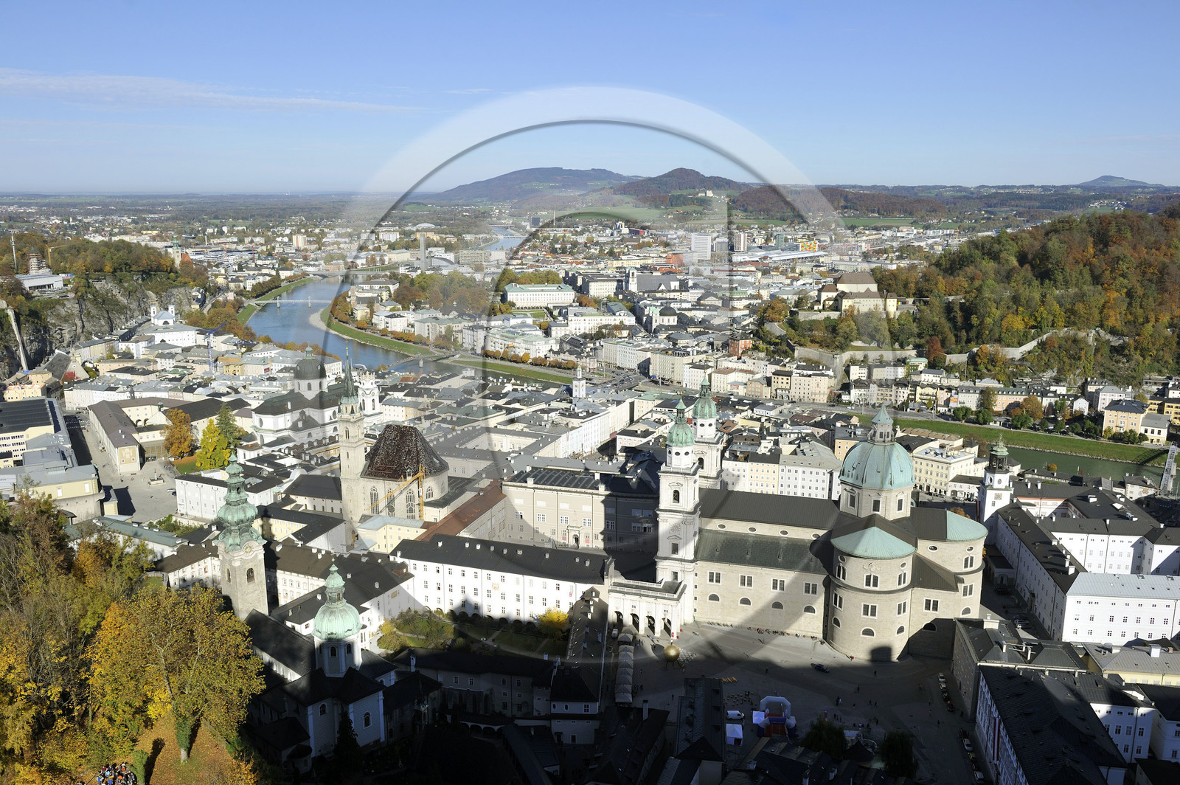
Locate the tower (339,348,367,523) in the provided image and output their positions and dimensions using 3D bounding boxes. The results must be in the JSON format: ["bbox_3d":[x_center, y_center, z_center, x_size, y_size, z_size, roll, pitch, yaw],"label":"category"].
[{"bbox_3d":[-94.170,22.240,376.320,7.800,80.000,7.800,4,13,18],"label":"tower"}]

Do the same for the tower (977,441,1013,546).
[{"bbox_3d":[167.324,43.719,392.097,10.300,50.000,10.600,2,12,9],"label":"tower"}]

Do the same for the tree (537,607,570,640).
[{"bbox_3d":[-11.750,74.940,305.390,9.800,9.600,9.800,0,12,-2],"label":"tree"}]

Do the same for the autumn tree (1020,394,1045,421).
[{"bbox_3d":[293.625,10.591,630.975,14.200,17.500,14.000,0,12,0],"label":"autumn tree"}]

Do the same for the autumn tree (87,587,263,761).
[{"bbox_3d":[-49.494,34.654,114.688,19.800,21.800,19.500,0,12,0],"label":"autumn tree"}]

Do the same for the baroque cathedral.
[{"bbox_3d":[78.240,36.270,322.360,106.500,79.000,69.000,4,13,17],"label":"baroque cathedral"}]

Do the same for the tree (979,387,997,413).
[{"bbox_3d":[269.860,5.360,646.210,11.920,18.630,11.920,5,13,23],"label":"tree"}]

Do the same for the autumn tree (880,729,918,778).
[{"bbox_3d":[79.533,92.065,243.952,8.700,10.700,8.600,0,12,0],"label":"autumn tree"}]

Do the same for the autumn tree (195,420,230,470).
[{"bbox_3d":[-206.190,27.890,521.240,18.220,25.120,18.220,-5,13,-22],"label":"autumn tree"}]

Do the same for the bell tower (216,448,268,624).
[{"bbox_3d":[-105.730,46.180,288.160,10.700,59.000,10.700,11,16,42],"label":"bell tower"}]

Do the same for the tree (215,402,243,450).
[{"bbox_3d":[-205.152,21.303,538.480,14.300,30.500,14.000,0,12,0],"label":"tree"}]

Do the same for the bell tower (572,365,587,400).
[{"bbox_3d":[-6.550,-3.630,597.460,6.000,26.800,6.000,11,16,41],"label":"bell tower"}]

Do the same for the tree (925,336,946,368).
[{"bbox_3d":[260.830,-31.320,718.010,14.640,23.300,14.640,4,13,20],"label":"tree"}]

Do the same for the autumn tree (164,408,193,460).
[{"bbox_3d":[-231.680,22.790,537.970,15.670,28.020,15.670,-5,13,-23],"label":"autumn tree"}]

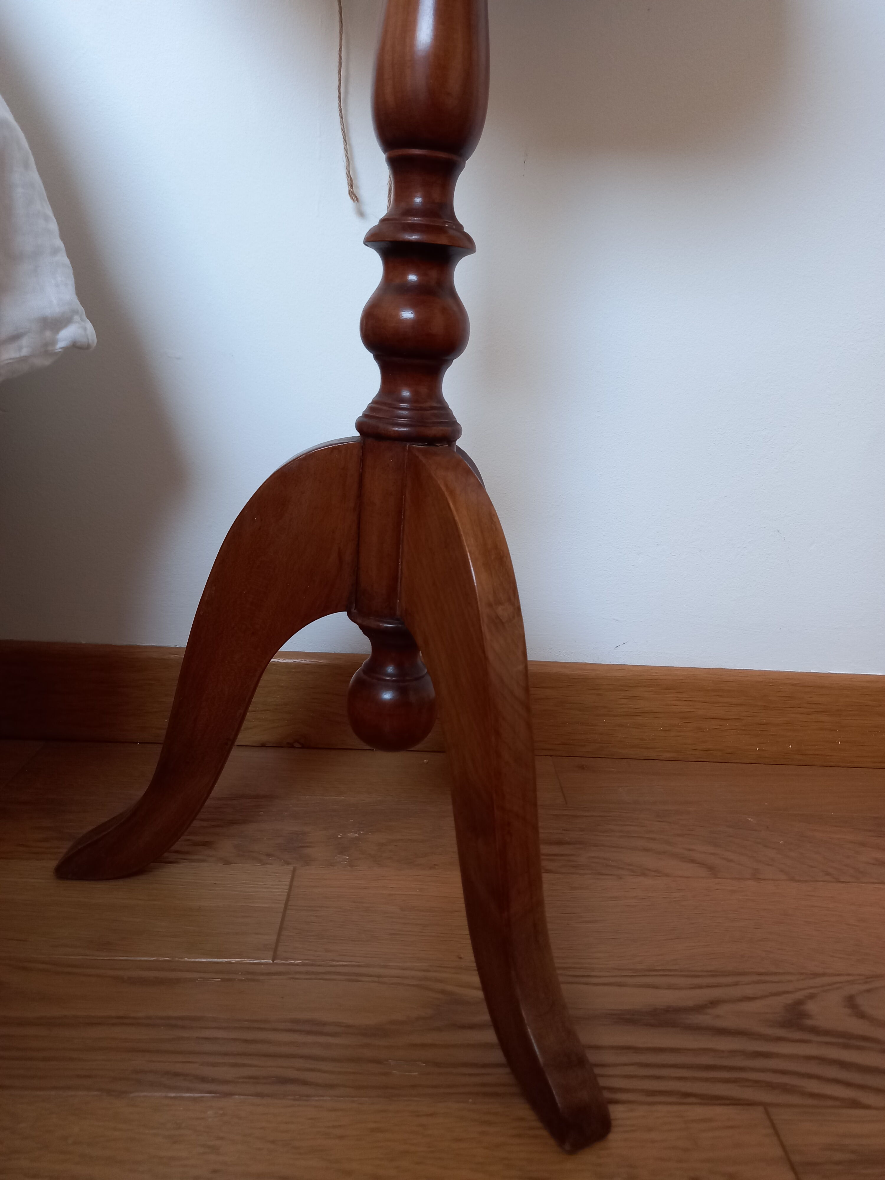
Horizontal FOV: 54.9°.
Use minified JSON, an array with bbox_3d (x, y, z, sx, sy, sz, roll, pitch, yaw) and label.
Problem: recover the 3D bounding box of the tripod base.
[{"bbox_3d":[-0.075,0.053,0.498,0.318,0.286,0.367,2,17,-2],"label":"tripod base"}]

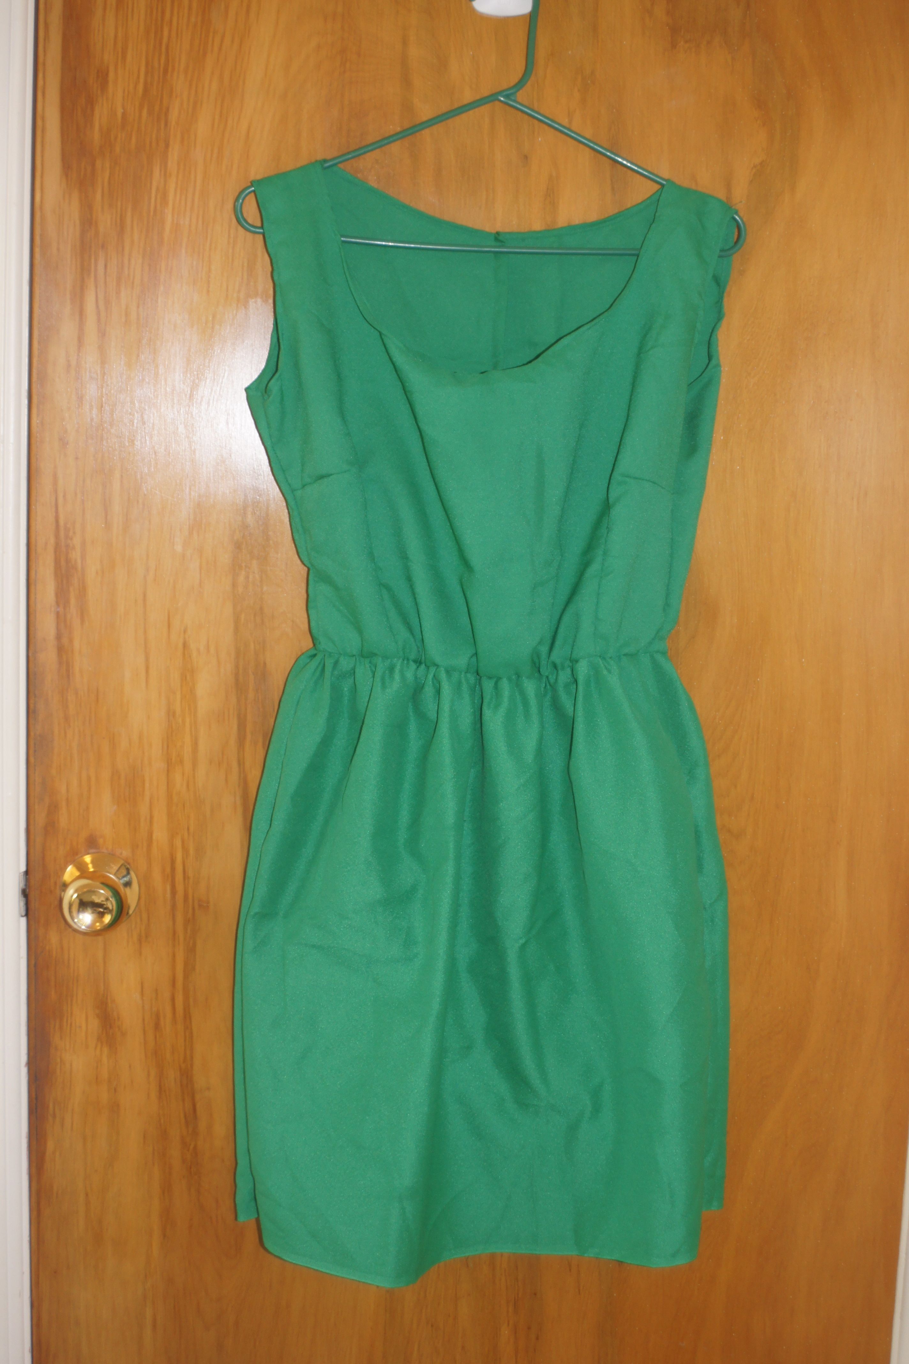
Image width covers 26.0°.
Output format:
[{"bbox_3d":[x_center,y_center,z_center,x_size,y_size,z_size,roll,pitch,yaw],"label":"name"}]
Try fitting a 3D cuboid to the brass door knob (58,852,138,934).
[{"bbox_3d":[-0.292,0.178,1.607,0.065,0.065,0.065,1,7,-4],"label":"brass door knob"}]

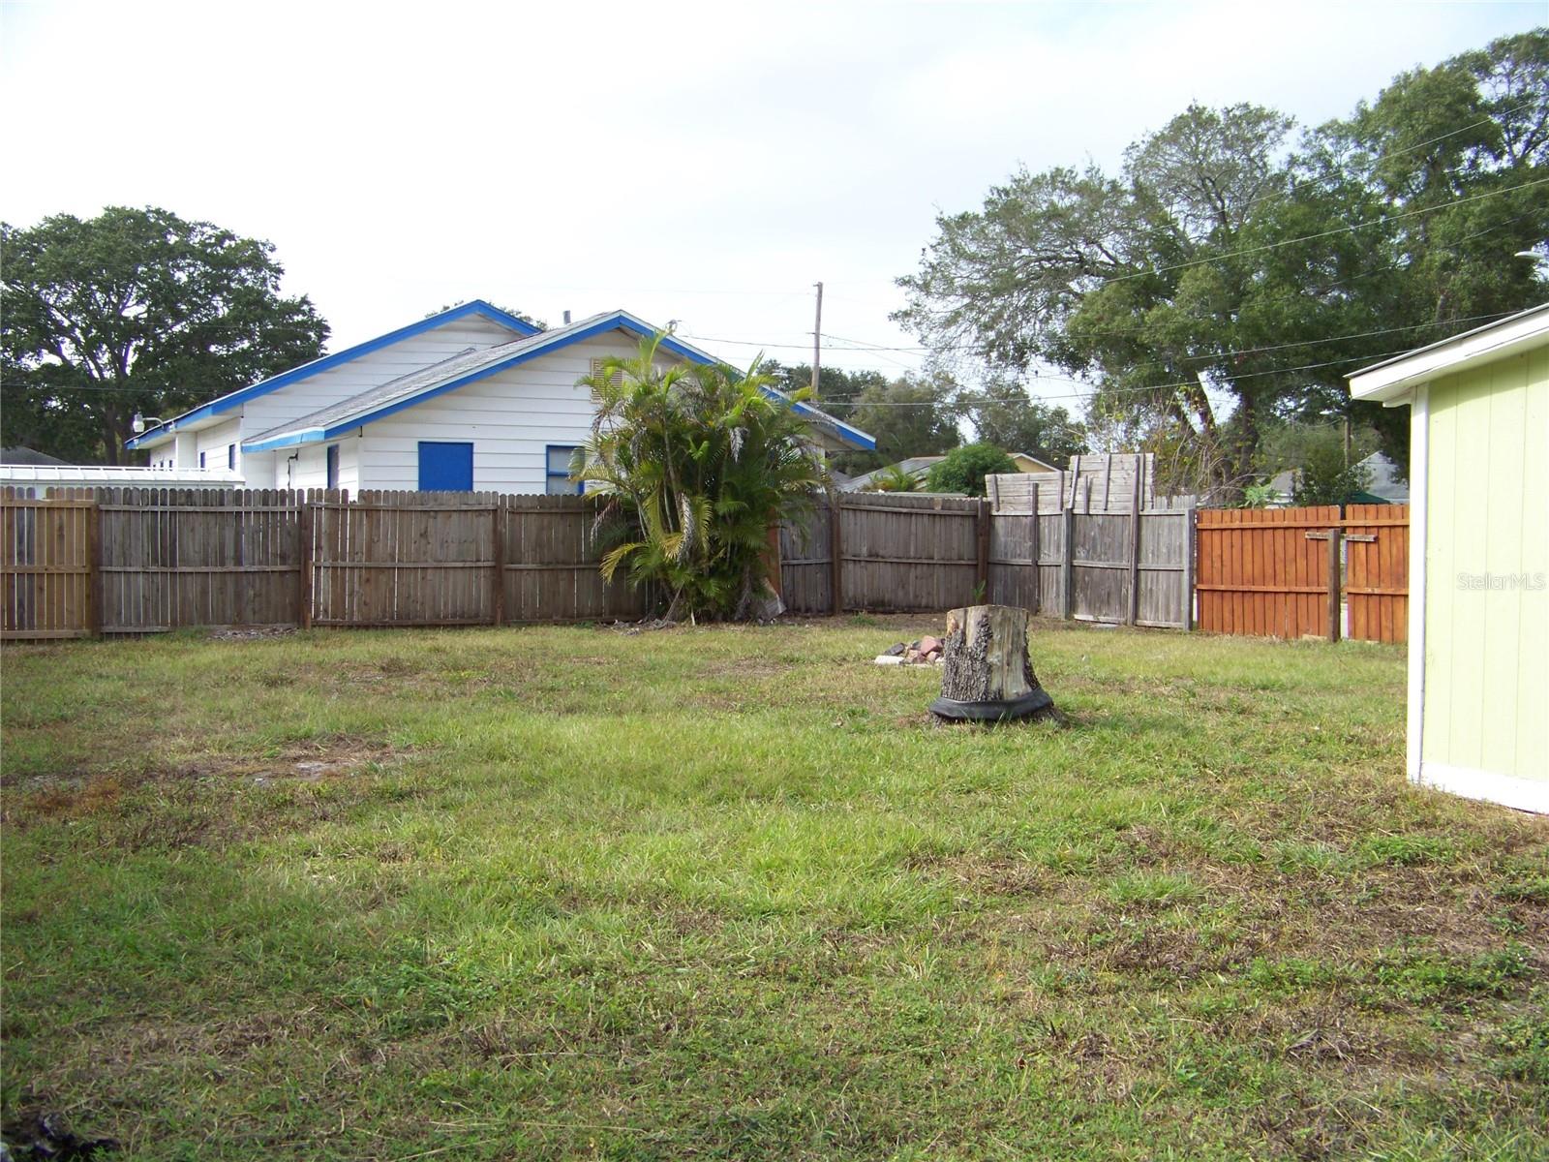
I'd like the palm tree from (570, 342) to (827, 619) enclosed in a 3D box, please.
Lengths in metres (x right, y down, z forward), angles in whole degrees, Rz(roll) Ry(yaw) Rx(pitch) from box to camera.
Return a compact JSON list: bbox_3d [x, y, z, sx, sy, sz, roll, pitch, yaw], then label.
[{"bbox_3d":[-0.970,-1.370,21.350,3.350,3.800,3.100,0,2,0],"label":"palm tree"}]

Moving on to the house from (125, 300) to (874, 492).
[{"bbox_3d":[-8.700,-3.300,39.800,11.600,6.300,26.000,-1,3,-27],"label":"house"}]

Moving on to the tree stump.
[{"bbox_3d":[1.630,0.620,12.050,0.950,0.860,0.900,0,2,0],"label":"tree stump"}]

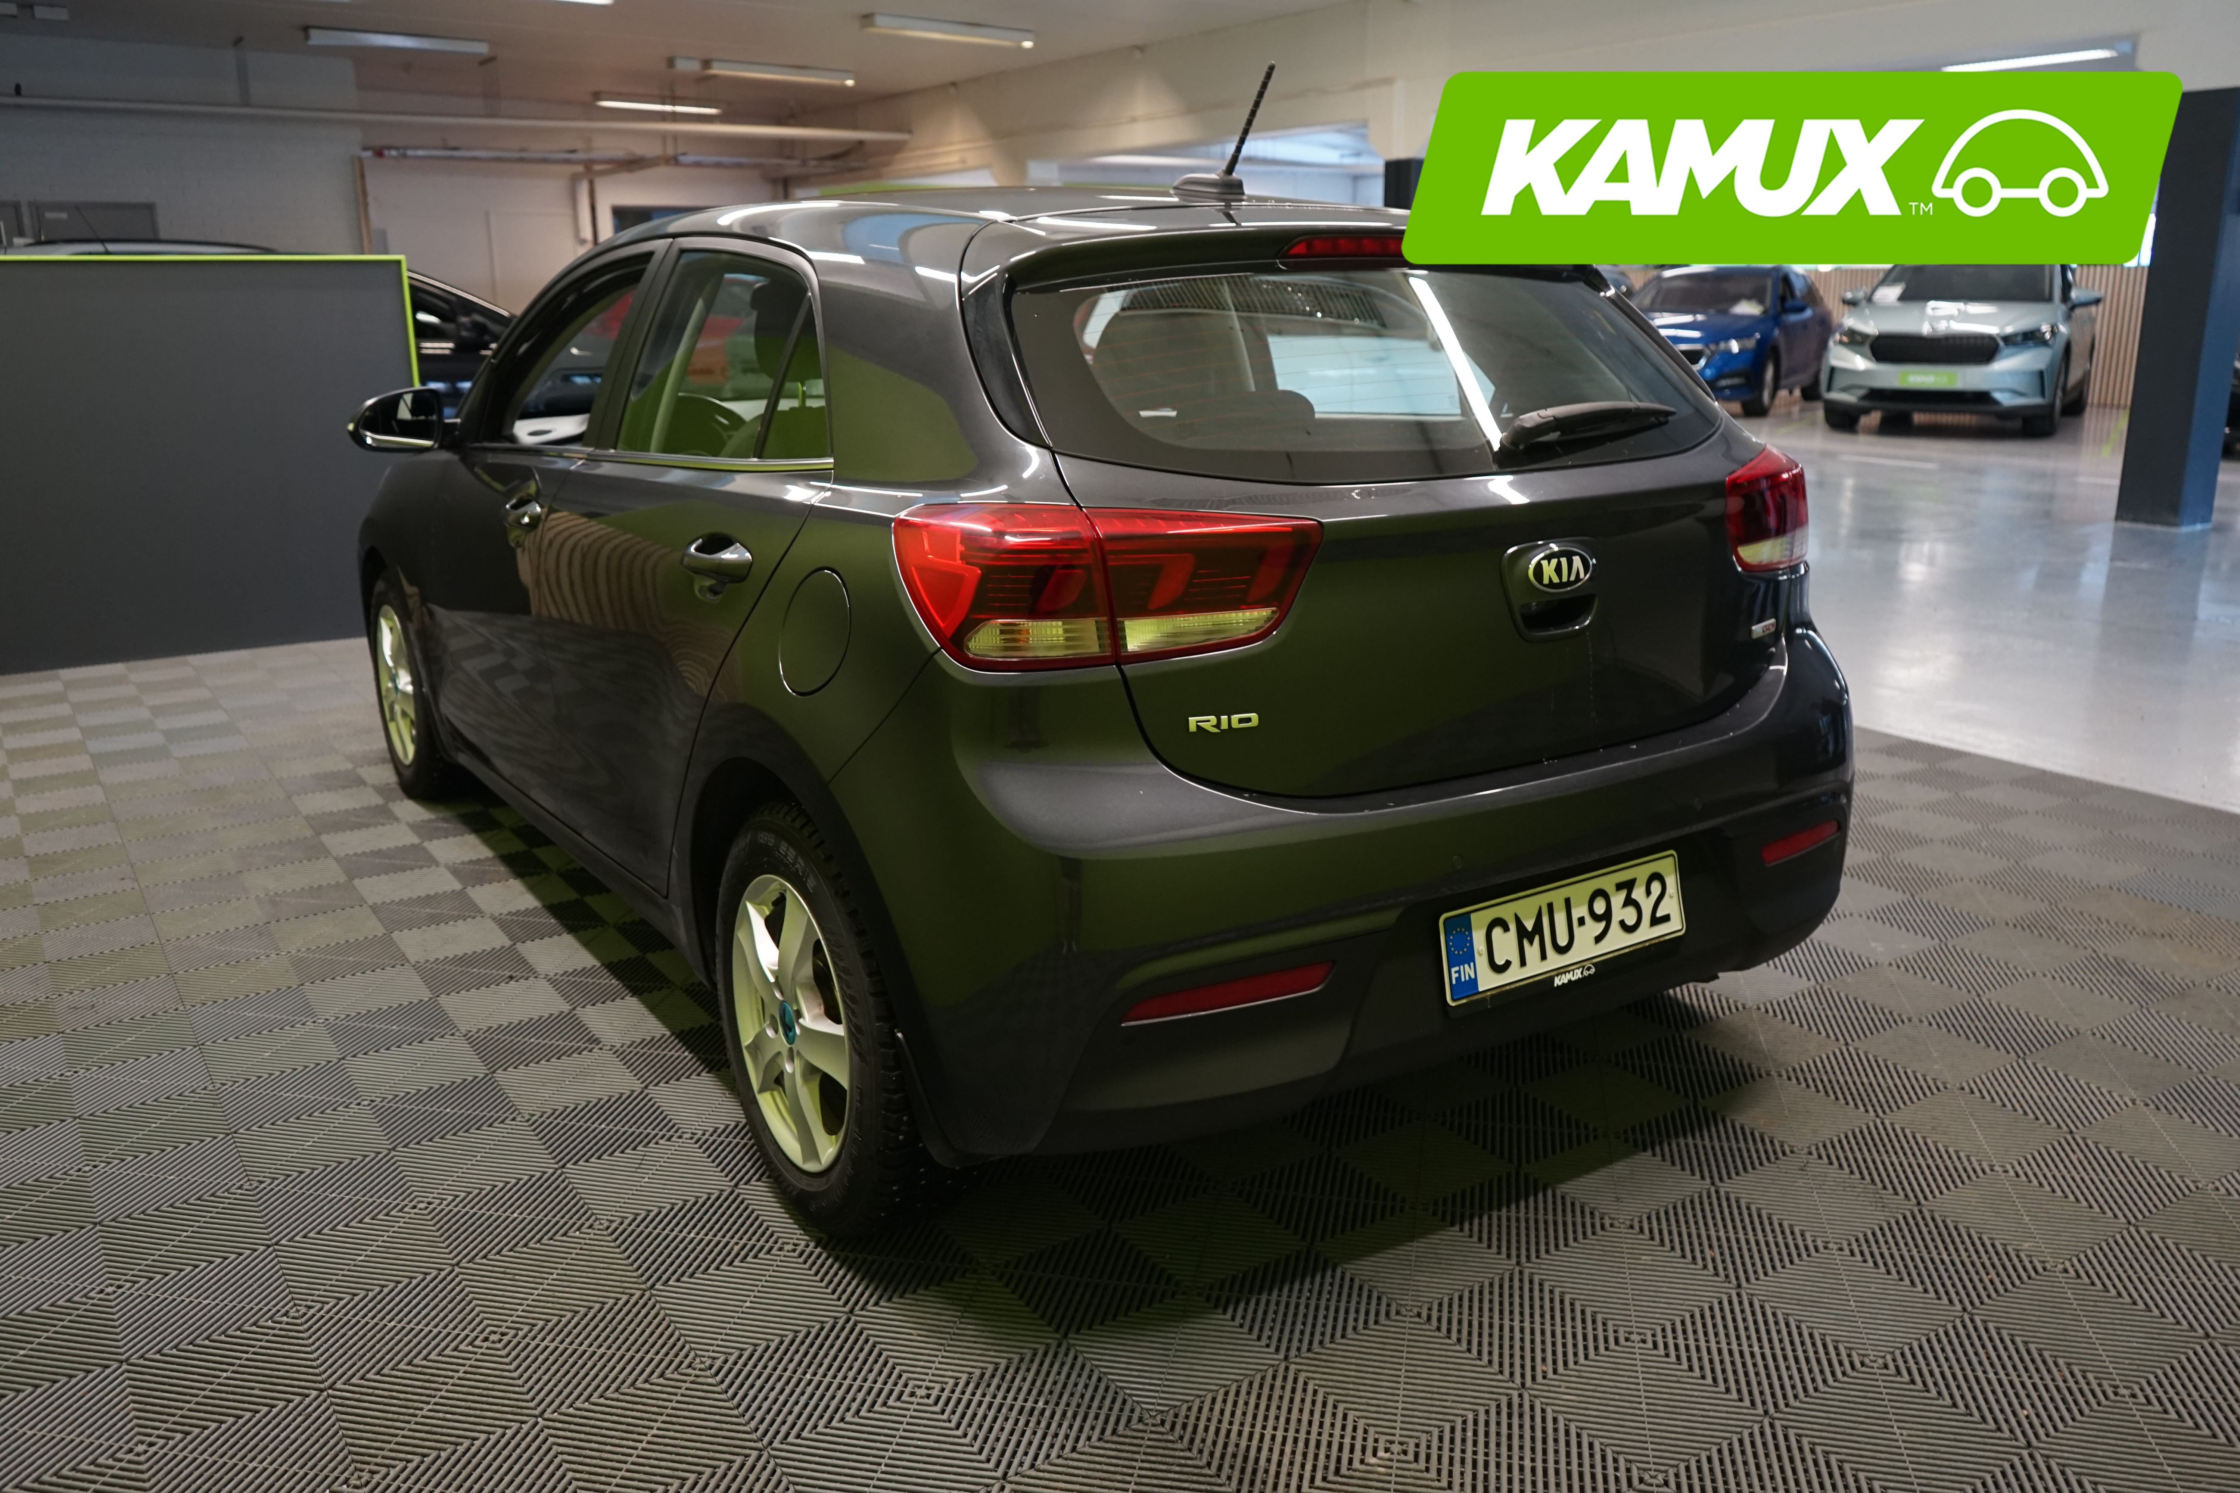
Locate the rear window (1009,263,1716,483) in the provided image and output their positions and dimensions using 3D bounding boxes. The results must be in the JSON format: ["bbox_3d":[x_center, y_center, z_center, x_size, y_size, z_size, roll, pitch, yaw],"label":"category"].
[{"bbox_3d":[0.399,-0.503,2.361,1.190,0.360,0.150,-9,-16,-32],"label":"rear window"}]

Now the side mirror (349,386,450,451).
[{"bbox_3d":[-1.547,-0.706,3.746,0.210,0.138,0.140,-10,17,-32],"label":"side mirror"}]

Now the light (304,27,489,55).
[{"bbox_3d":[-6.416,-6.263,15.538,1.530,0.120,0.170,-10,17,-34],"label":"light"}]

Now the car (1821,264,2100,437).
[{"bbox_3d":[7.840,-3.810,16.010,1.900,1.620,4.650,9,17,32],"label":"car"}]

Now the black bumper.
[{"bbox_3d":[0.497,0.106,2.412,1.710,0.608,0.370,-10,17,-32],"label":"black bumper"}]

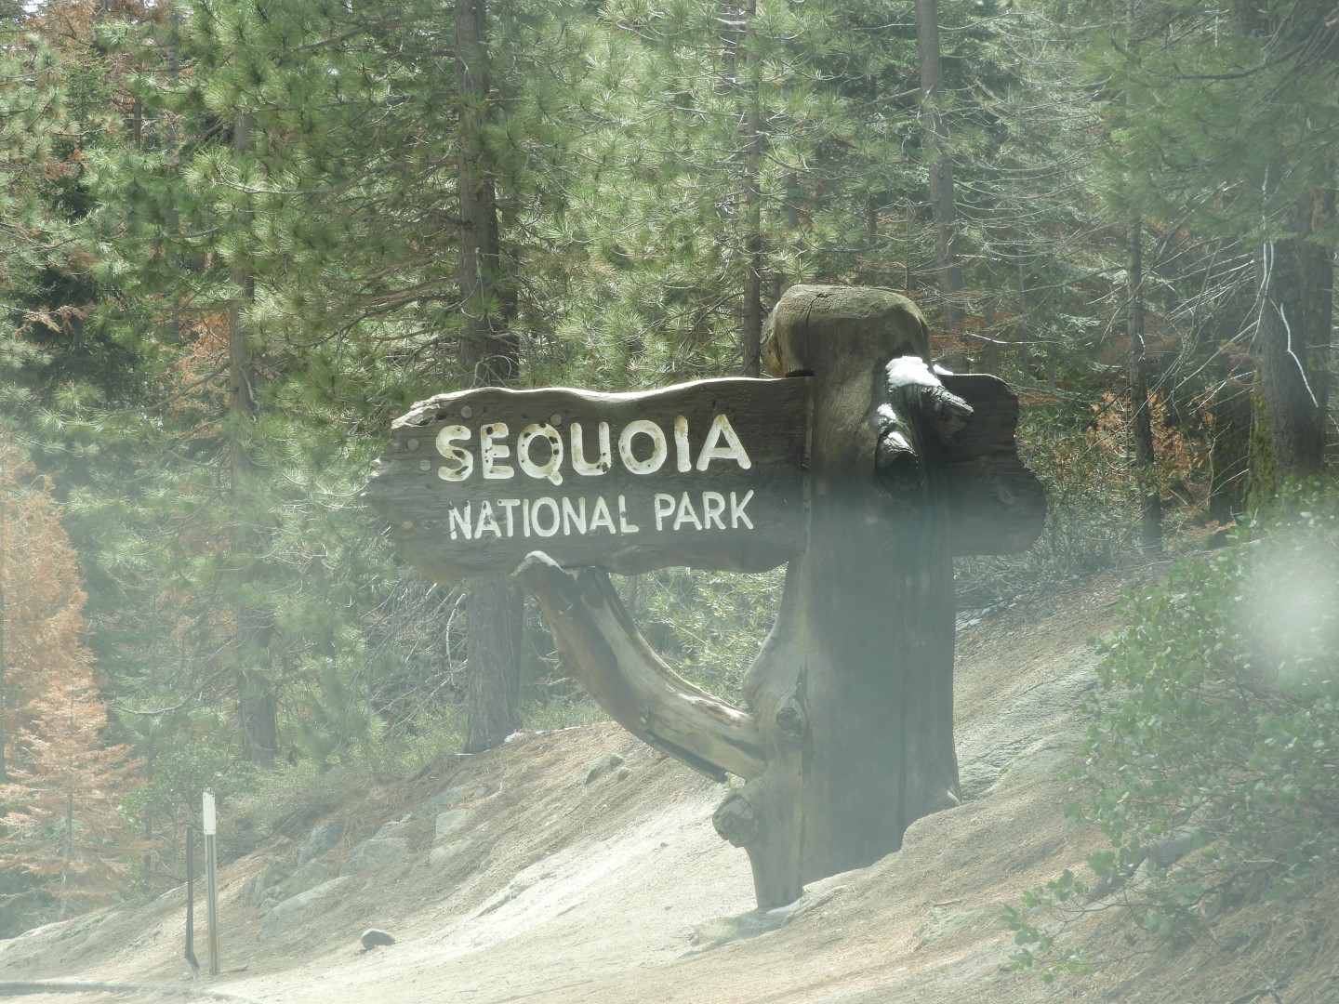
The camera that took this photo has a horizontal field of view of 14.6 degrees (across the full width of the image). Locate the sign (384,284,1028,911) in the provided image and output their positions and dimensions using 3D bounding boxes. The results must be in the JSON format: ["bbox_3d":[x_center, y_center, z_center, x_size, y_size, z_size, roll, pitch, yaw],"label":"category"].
[{"bbox_3d":[0.165,0.543,28.900,4.038,3.489,1.150,-1,-3,-22],"label":"sign"}]

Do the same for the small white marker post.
[{"bbox_3d":[-2.939,2.450,33.500,0.083,1.180,0.045,-2,-3,-10],"label":"small white marker post"}]

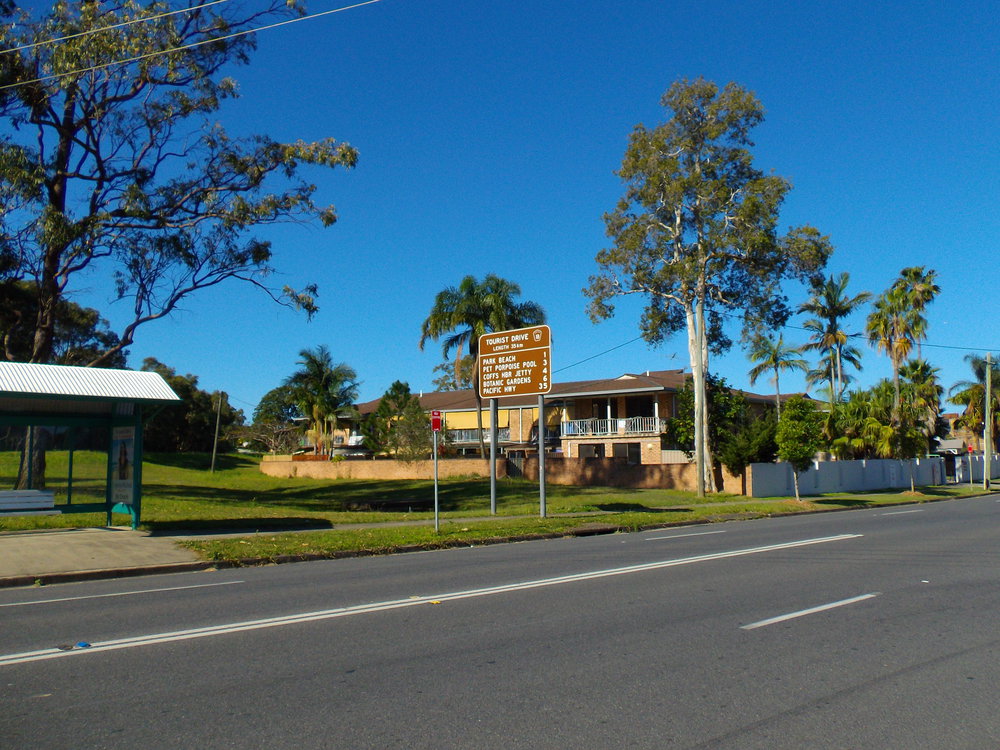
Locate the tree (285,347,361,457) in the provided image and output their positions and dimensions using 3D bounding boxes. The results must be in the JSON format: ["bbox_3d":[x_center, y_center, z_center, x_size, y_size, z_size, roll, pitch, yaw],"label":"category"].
[{"bbox_3d":[-13.240,2.225,60.000,5.415,8.530,5.144,0,-5,0],"label":"tree"}]

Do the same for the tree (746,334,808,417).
[{"bbox_3d":[16.415,1.939,47.573,3.460,8.750,3.460,-3,-7,19],"label":"tree"}]

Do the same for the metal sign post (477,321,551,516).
[{"bbox_3d":[0.397,1.311,22.158,0.180,5.048,2.871,4,-7,-41],"label":"metal sign post"}]

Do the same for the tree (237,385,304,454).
[{"bbox_3d":[-19.377,3.867,68.000,5.716,6.137,5.431,0,-5,0],"label":"tree"}]

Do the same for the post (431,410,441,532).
[{"bbox_3d":[-1.396,2.112,17.700,0.225,2.680,0.090,-3,-6,30],"label":"post"}]

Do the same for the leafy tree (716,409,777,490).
[{"bbox_3d":[10.666,3.288,35.000,2.553,3.591,2.600,0,-5,0],"label":"leafy tree"}]

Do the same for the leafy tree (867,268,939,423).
[{"bbox_3d":[24.647,-0.057,49.304,3.930,13.150,3.930,-4,-7,27],"label":"leafy tree"}]

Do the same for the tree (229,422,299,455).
[{"bbox_3d":[-22.176,5.996,75.839,6.660,3.460,6.660,1,-7,-16],"label":"tree"}]

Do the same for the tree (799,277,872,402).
[{"bbox_3d":[21.145,0.024,50.809,4.190,13.200,4.190,-3,-7,23],"label":"tree"}]

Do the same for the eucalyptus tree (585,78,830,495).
[{"bbox_3d":[9.147,-4.140,35.701,10.490,18.800,9.960,-2,-7,15],"label":"eucalyptus tree"}]

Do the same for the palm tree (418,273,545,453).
[{"bbox_3d":[-1.246,-0.303,54.500,8.220,12.801,8.000,0,-5,0],"label":"palm tree"}]

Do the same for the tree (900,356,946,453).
[{"bbox_3d":[26.164,2.773,49.982,2.410,7.650,2.410,-4,-7,27],"label":"tree"}]

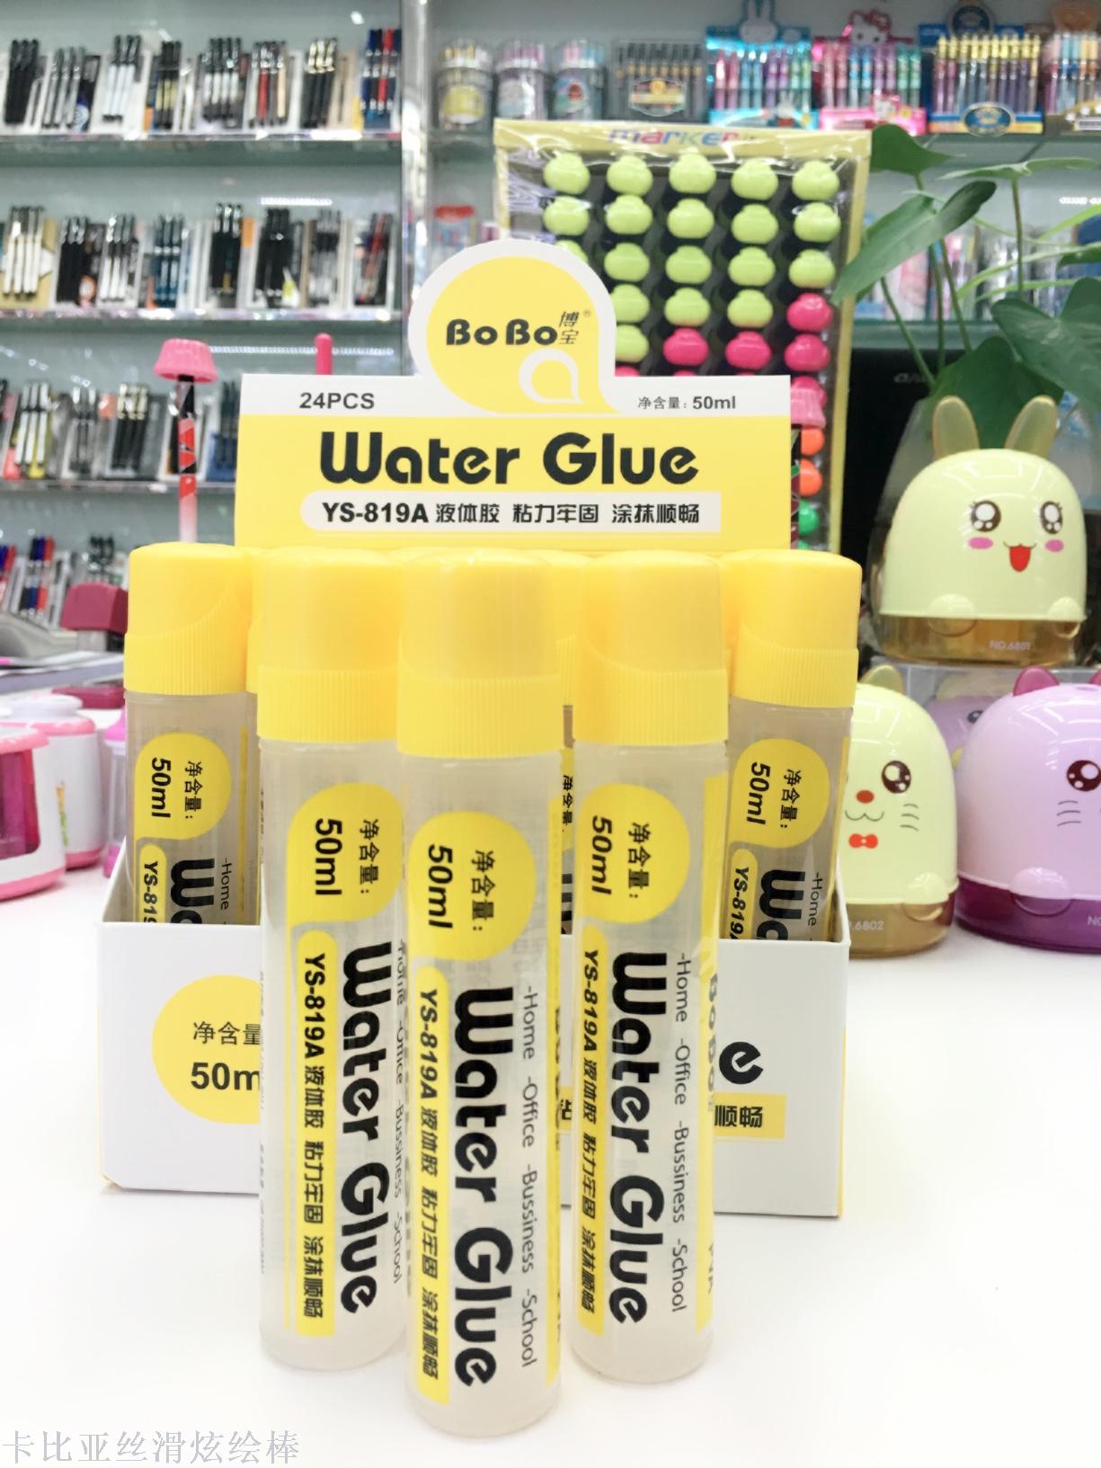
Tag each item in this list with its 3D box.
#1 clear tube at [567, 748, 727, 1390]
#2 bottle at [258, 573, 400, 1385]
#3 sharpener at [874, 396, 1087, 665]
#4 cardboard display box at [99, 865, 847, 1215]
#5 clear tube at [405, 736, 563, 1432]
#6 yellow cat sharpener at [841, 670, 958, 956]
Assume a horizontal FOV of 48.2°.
[{"bbox_3d":[0.018,0.058,0.230,0.027,0.118,0.027,1,7,0],"label":"clear tube"},{"bbox_3d":[-0.041,0.041,0.231,0.028,0.150,0.028,1,7,0],"label":"bottle"},{"bbox_3d":[0.192,-0.091,0.544,0.087,0.115,0.087,0,7,-1],"label":"sharpener"},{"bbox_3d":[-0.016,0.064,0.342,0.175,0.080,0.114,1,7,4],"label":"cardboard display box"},{"bbox_3d":[-0.012,0.060,0.215,0.027,0.118,0.027,1,7,0],"label":"clear tube"},{"bbox_3d":[0.129,0.028,0.522,0.085,0.112,0.085,1,7,5],"label":"yellow cat sharpener"}]

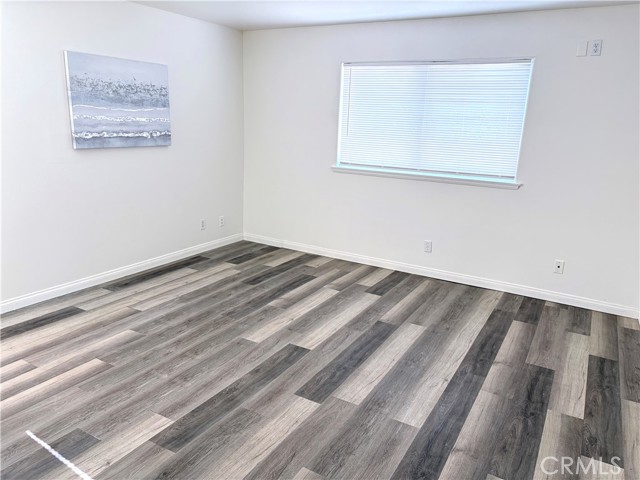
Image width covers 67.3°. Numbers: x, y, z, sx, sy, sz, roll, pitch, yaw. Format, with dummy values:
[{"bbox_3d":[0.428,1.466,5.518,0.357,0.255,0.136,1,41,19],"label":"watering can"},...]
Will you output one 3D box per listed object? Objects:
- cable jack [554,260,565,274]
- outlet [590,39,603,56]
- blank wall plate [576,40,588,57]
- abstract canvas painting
[{"bbox_3d":[2.107,0.244,4.236,0.071,0.115,0.012,10,17,29],"label":"cable jack"},{"bbox_3d":[2.176,-1.511,3.781,0.071,0.116,0.012,10,17,29],"label":"outlet"},{"bbox_3d":[2.090,-1.524,3.831,0.072,0.115,0.012,10,17,29],"label":"blank wall plate"},{"bbox_3d":[-1.726,-1.198,4.247,0.037,0.757,1.012,10,17,29],"label":"abstract canvas painting"}]

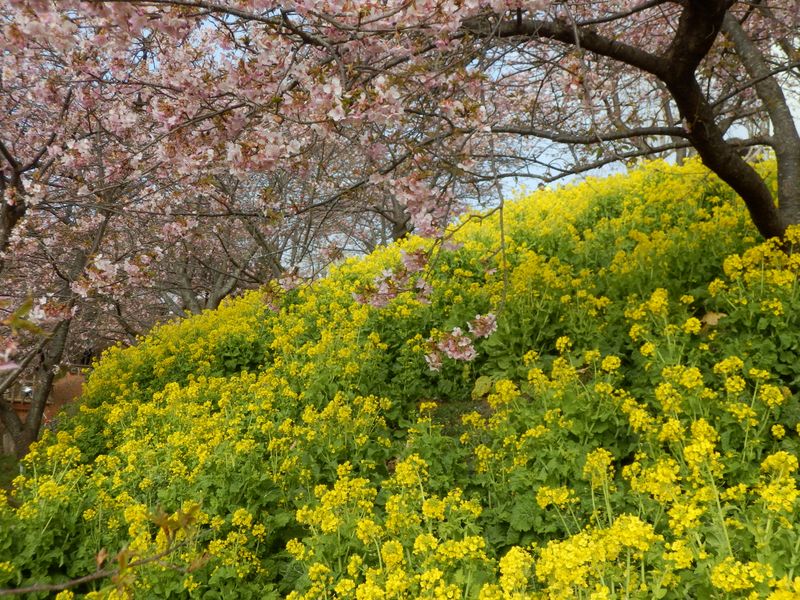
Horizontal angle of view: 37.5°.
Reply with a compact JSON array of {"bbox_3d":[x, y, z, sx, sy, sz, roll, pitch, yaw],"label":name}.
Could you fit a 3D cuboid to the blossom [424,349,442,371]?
[{"bbox_3d":[0.082,0.146,2.900,0.043,0.052,0.043,0,-3,0],"label":"blossom"}]

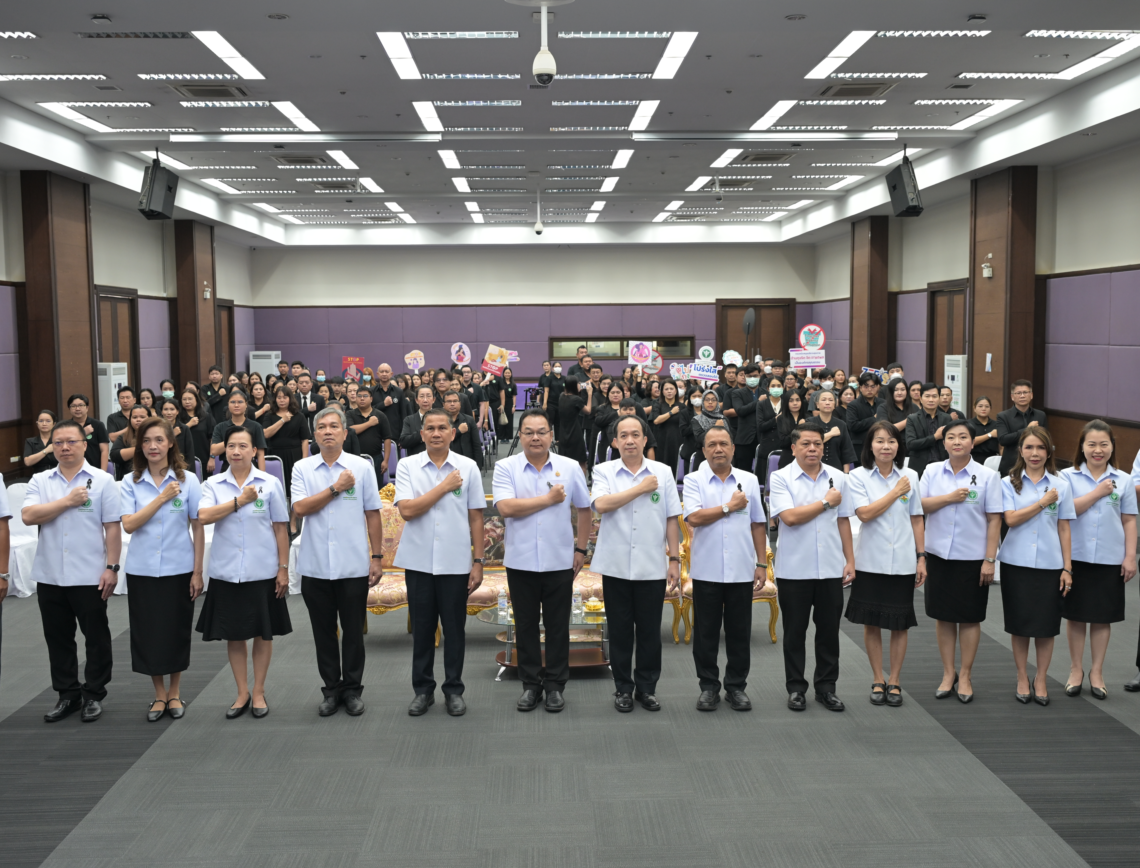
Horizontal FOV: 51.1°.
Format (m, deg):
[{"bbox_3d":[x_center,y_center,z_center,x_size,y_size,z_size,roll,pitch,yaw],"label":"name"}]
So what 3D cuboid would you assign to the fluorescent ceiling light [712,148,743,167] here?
[{"bbox_3d":[2.867,-5.043,21.767,0.270,0.090,2.280,-1,5,-2],"label":"fluorescent ceiling light"}]

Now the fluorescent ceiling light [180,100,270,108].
[{"bbox_3d":[-4.776,-4.612,16.693,1.230,0.090,0.290,-1,5,-2],"label":"fluorescent ceiling light"}]

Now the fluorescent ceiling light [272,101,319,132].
[{"bbox_3d":[-4.022,-4.682,17.623,0.280,0.080,2.380,0,5,-2],"label":"fluorescent ceiling light"}]

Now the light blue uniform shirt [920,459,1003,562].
[{"bbox_3d":[2.354,0.446,7.167,0.500,0.620,0.300,1,5,20],"label":"light blue uniform shirt"}]

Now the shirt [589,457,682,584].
[{"bbox_3d":[0.389,0.503,7.007,0.533,0.723,0.310,0,5,3],"label":"shirt"}]

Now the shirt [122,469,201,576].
[{"bbox_3d":[-2.342,0.503,6.834,0.469,0.609,0.270,-2,5,-16],"label":"shirt"}]

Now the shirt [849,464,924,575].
[{"bbox_3d":[1.891,0.489,7.106,0.450,0.670,0.300,0,5,9],"label":"shirt"}]

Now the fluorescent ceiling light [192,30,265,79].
[{"bbox_3d":[-3.851,-4.283,13.586,0.260,0.080,2.369,-1,5,-2],"label":"fluorescent ceiling light"}]

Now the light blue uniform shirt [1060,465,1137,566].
[{"bbox_3d":[3.167,0.481,7.158,0.490,0.596,0.270,1,5,22],"label":"light blue uniform shirt"}]

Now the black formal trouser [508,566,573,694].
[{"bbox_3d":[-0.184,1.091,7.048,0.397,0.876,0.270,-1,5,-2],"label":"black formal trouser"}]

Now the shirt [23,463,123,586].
[{"bbox_3d":[-2.869,0.527,6.885,0.529,0.717,0.320,-2,5,-14],"label":"shirt"}]

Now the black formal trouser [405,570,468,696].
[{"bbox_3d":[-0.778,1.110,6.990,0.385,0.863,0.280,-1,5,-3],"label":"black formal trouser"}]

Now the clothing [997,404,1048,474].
[{"bbox_3d":[4.272,0.096,11.295,0.462,0.727,0.320,1,5,12],"label":"clothing"}]

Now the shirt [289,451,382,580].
[{"bbox_3d":[-1.353,0.460,6.892,0.532,0.716,0.310,-1,5,-6],"label":"shirt"}]

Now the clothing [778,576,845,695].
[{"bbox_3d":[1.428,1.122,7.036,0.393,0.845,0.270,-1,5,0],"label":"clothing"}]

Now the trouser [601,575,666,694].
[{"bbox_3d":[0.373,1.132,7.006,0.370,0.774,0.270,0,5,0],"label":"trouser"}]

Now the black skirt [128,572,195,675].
[{"bbox_3d":[-2.370,1.052,6.921,0.378,0.706,0.290,-2,5,-15],"label":"black skirt"}]

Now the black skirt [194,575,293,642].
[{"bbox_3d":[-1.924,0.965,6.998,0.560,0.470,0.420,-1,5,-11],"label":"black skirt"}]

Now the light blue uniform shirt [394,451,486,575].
[{"bbox_3d":[-0.752,0.446,6.901,0.533,0.699,0.310,-1,5,-4],"label":"light blue uniform shirt"}]

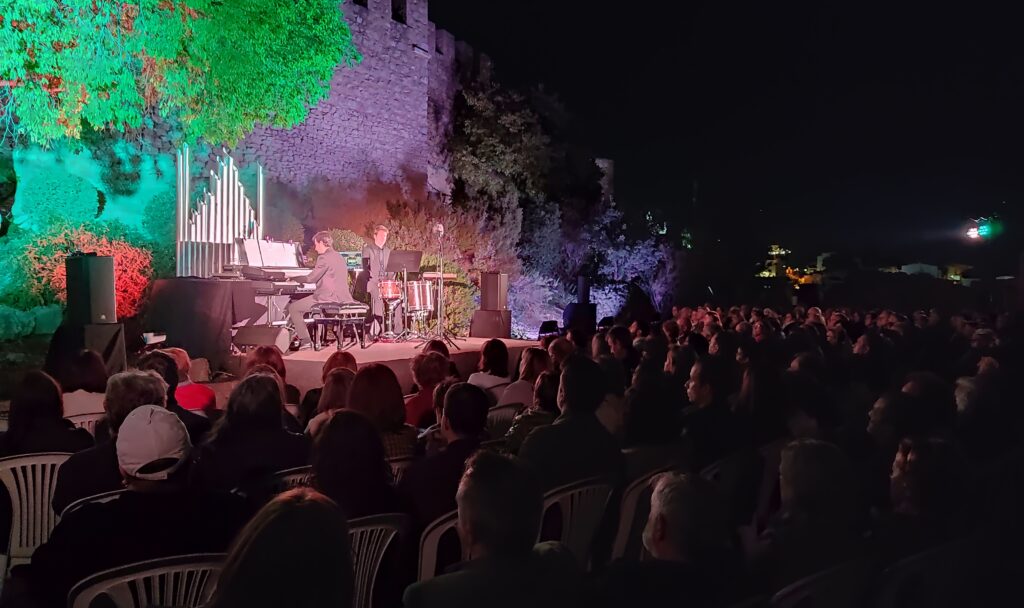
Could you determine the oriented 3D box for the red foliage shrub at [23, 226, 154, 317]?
[{"bbox_3d":[-4.950,-0.350,9.000,1.450,1.100,1.200,0,0,-28],"label":"red foliage shrub"}]

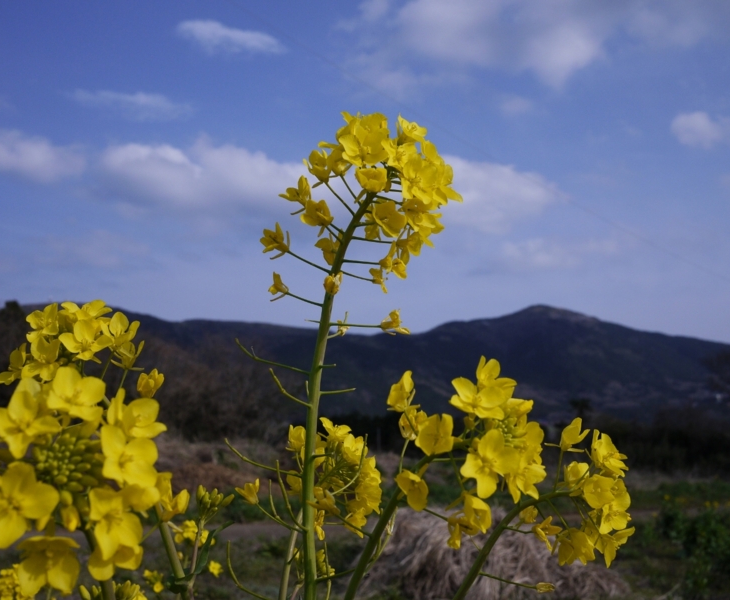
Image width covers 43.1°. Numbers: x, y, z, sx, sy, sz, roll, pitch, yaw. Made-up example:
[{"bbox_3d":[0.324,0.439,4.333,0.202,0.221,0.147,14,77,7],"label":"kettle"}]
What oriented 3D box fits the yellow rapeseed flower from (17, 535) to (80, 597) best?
[{"bbox_3d":[-0.079,0.066,0.230,0.015,0.015,0.011,0,24,0],"label":"yellow rapeseed flower"}]

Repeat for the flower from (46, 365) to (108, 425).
[{"bbox_3d":[-0.075,0.025,0.240,0.016,0.015,0.011,1,-30,-5],"label":"flower"}]

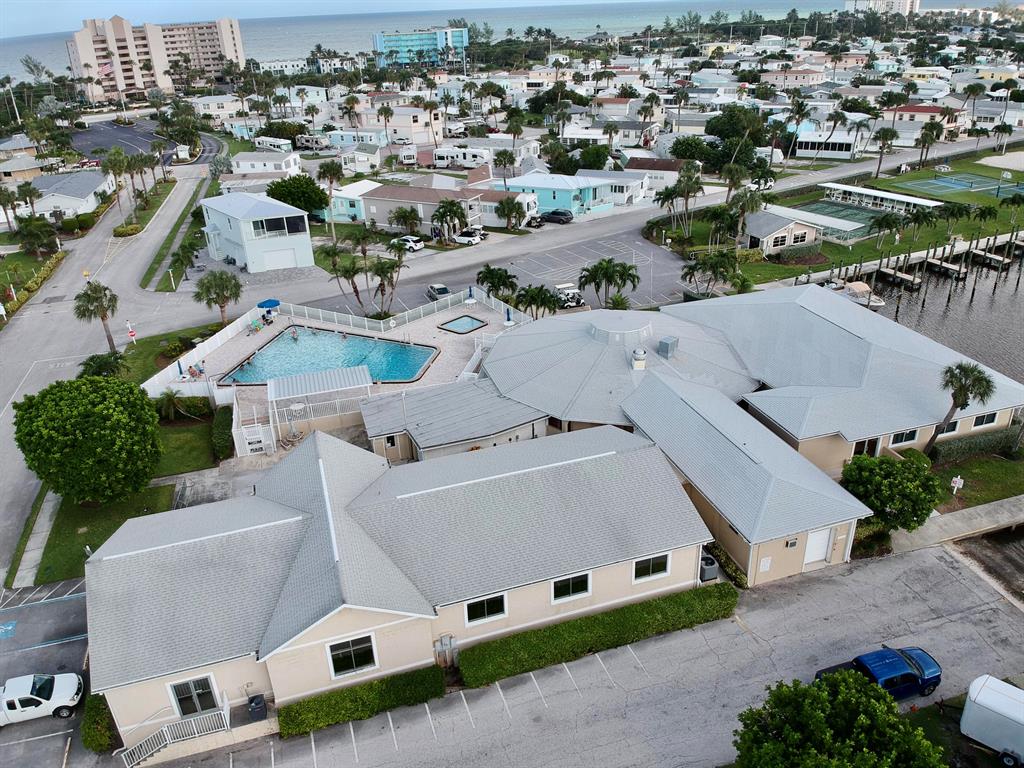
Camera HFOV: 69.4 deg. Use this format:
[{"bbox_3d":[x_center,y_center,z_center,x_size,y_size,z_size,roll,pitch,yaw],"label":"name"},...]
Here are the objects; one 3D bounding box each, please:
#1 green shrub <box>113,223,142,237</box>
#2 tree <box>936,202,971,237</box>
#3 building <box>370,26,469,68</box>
[{"bbox_3d":[-58.680,-23.295,111.850,4.600,1.150,3.200,-16,30,-24],"label":"green shrub"},{"bbox_3d":[55.687,-20.751,93.627,4.300,4.000,4.000,-2,27,0],"label":"tree"},{"bbox_3d":[-49.518,-182.059,399.652,47.000,17.000,17.000,-14,29,-20],"label":"building"}]

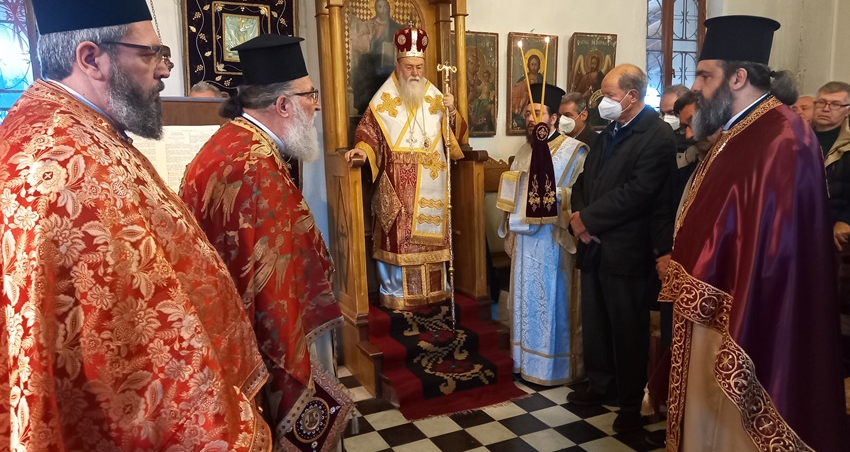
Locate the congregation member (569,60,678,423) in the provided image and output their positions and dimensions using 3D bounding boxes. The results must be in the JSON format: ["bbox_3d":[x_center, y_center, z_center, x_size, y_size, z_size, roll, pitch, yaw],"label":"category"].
[{"bbox_3d":[1.006,0.099,3.190,0.440,1.785,0.530,-5,8,-25],"label":"congregation member"}]

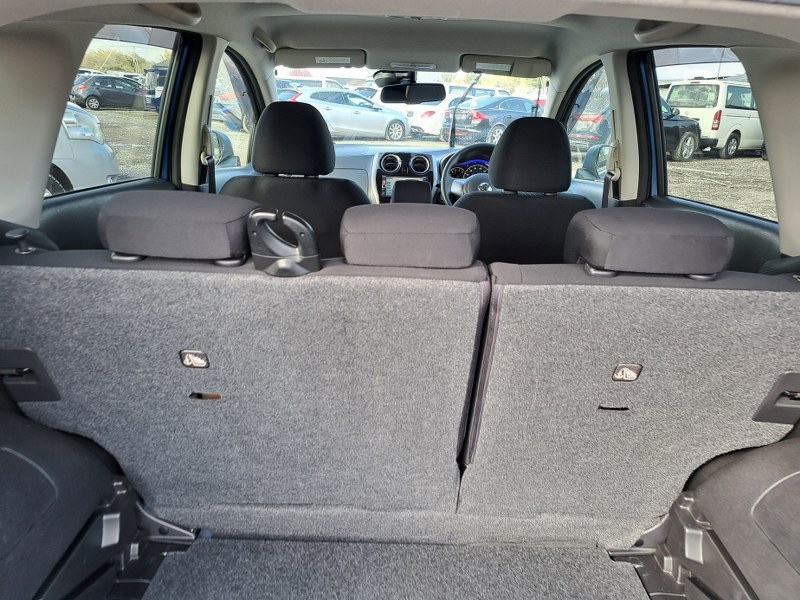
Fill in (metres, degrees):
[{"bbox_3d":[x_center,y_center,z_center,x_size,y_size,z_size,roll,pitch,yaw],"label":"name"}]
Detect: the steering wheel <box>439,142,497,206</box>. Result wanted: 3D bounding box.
[{"bbox_3d":[0.369,-0.484,2.409,0.375,0.375,0.120,2,-4,0],"label":"steering wheel"}]

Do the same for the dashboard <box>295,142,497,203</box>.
[{"bbox_3d":[0.029,-0.510,2.734,1.380,0.450,0.530,2,20,0],"label":"dashboard"}]

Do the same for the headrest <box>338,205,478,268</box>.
[{"bbox_3d":[0.014,-0.090,0.900,0.215,0.100,0.120,2,32,0],"label":"headrest"}]

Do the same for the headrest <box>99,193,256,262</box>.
[{"bbox_3d":[-0.345,-0.108,0.897,0.220,0.105,0.120,2,32,0],"label":"headrest"}]

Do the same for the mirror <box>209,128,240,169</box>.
[{"bbox_3d":[-0.875,-0.729,2.661,0.240,0.175,0.130,-1,21,-8],"label":"mirror"}]

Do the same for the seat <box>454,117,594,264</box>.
[{"bbox_3d":[0.378,-0.177,2.043,0.500,0.980,0.740,2,20,0],"label":"seat"}]

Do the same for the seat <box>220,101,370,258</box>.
[{"bbox_3d":[-0.323,-0.214,2.036,0.500,0.980,0.740,2,20,0],"label":"seat"}]

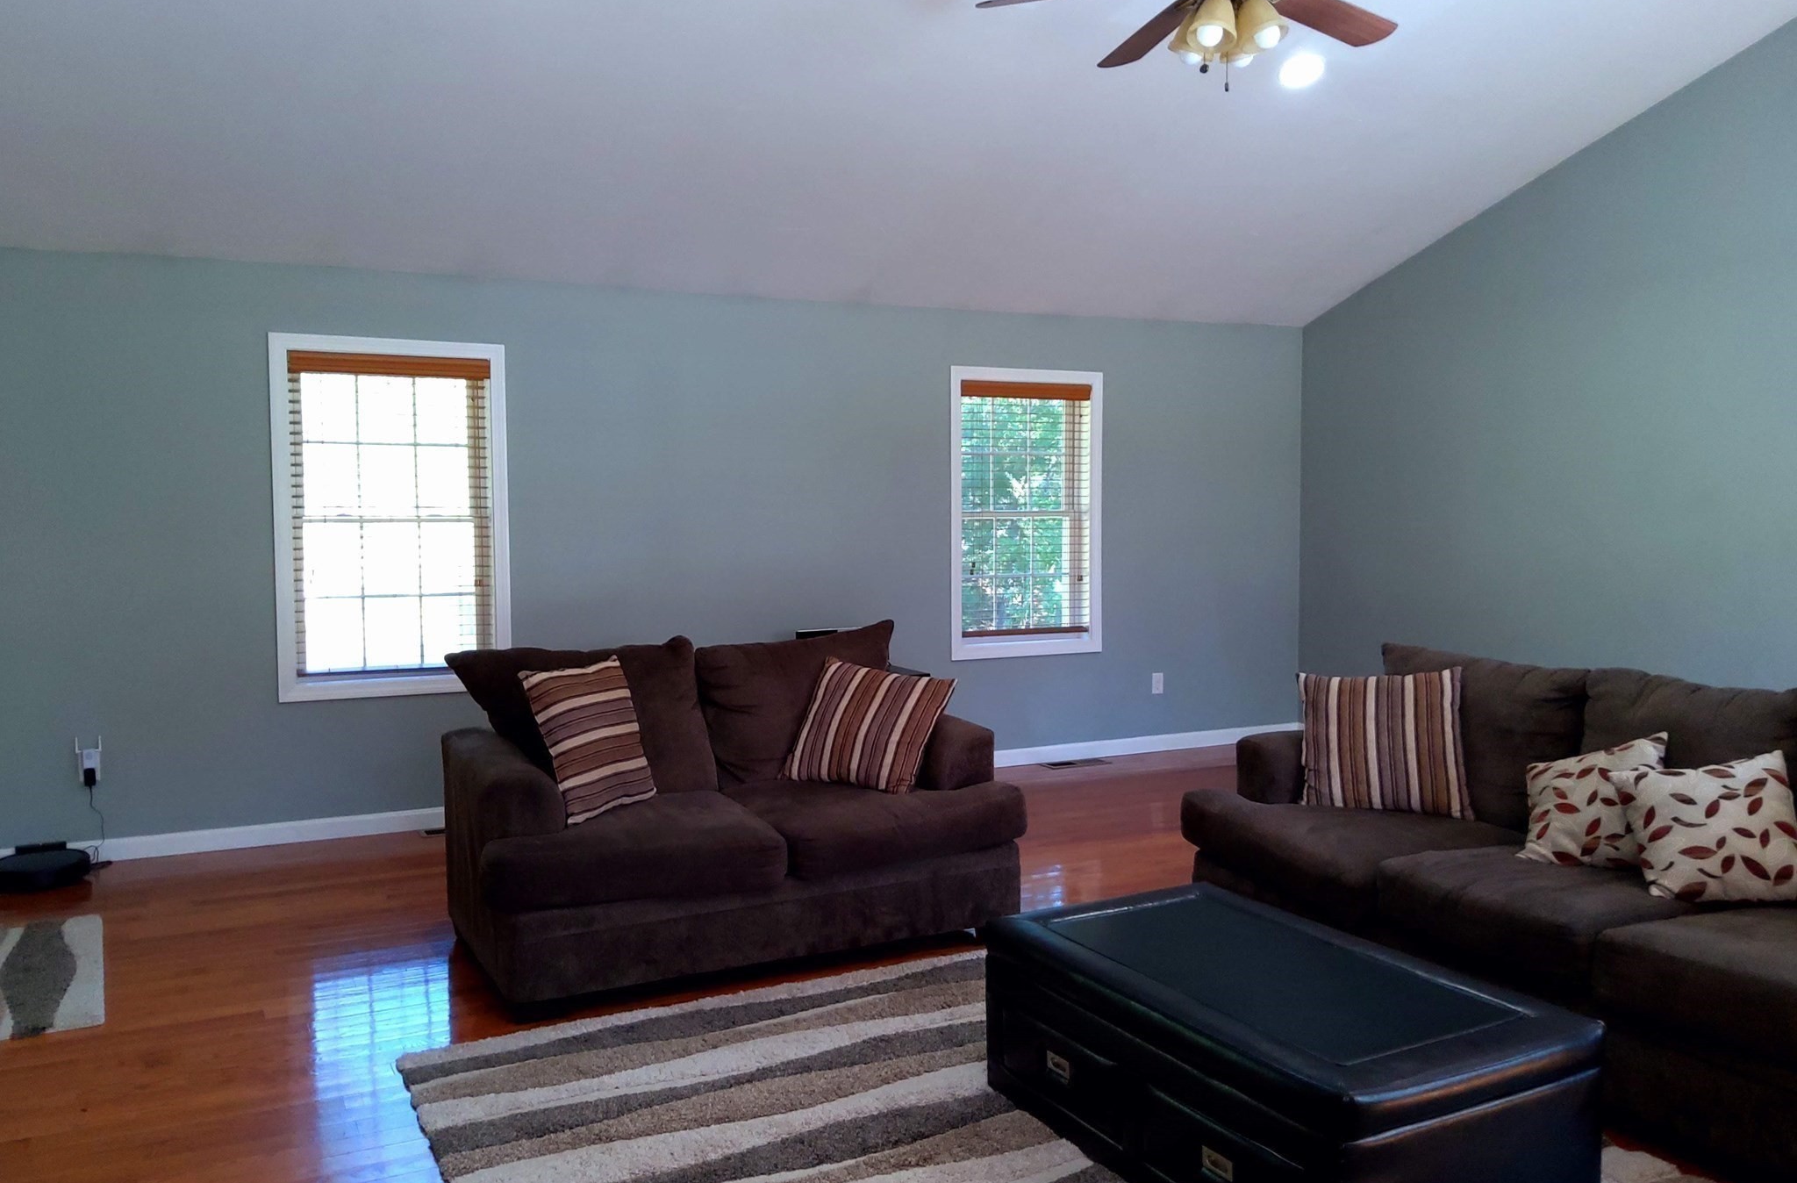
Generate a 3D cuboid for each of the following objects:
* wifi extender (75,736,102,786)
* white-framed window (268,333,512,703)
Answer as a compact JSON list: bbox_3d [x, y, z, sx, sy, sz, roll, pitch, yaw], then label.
[{"bbox_3d":[-3.241,0.678,5.414,0.085,0.185,0.055,-2,4,-25],"label":"wifi extender"},{"bbox_3d":[-2.203,-0.315,5.908,0.955,1.550,0.110,-2,4,-25],"label":"white-framed window"}]

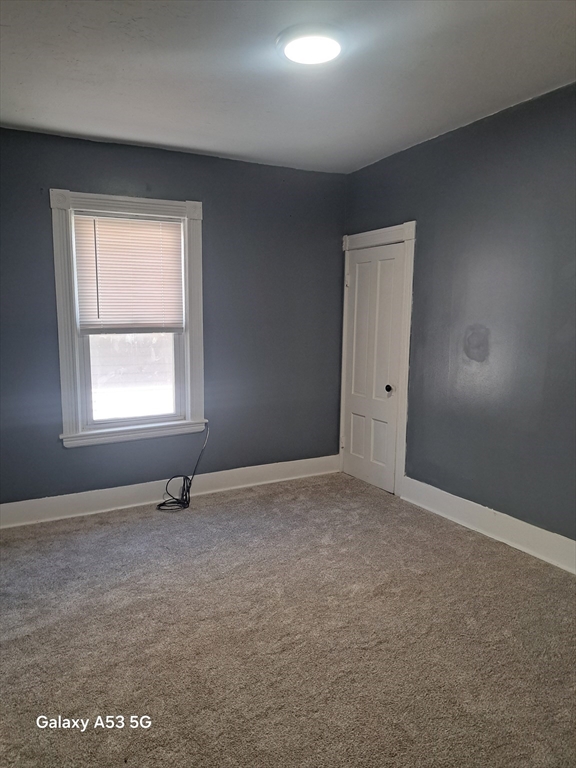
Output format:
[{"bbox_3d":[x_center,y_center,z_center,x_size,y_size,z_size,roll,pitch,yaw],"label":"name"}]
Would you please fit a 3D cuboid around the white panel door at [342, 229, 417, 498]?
[{"bbox_3d":[0.729,-0.196,4.464,0.094,2.139,0.931,-4,8,-29],"label":"white panel door"}]

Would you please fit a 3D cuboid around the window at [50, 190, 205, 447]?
[{"bbox_3d":[-1.119,-0.460,3.900,1.080,1.765,0.100,-4,8,-28],"label":"window"}]

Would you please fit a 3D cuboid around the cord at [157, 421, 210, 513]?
[{"bbox_3d":[-0.786,0.628,4.101,0.440,0.605,0.210,-4,8,-28],"label":"cord"}]

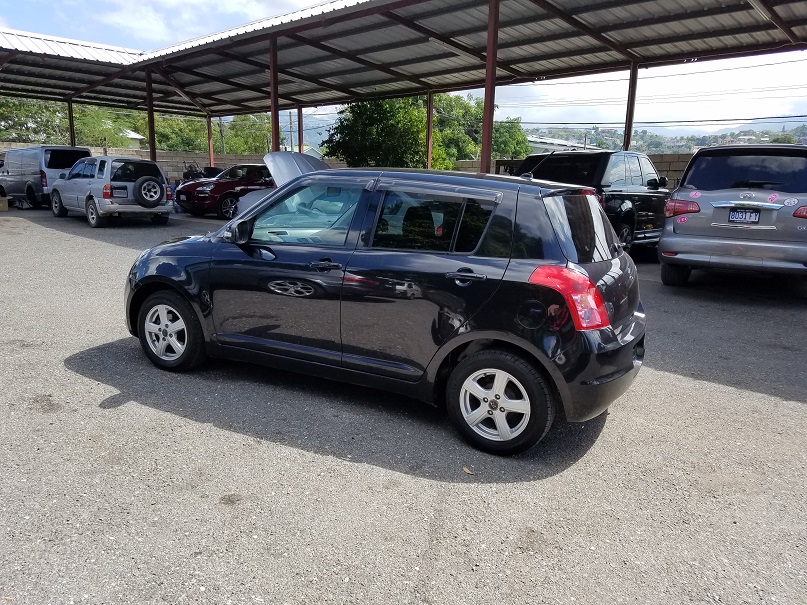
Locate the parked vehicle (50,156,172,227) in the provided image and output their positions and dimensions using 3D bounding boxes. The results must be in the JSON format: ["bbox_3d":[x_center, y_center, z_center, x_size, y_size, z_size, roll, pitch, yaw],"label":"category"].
[{"bbox_3d":[-7.493,-2.874,15.382,4.150,1.730,1.750,13,16,42],"label":"parked vehicle"}]

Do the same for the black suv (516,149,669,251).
[{"bbox_3d":[3.797,-1.947,11.696,1.960,1.830,4.850,10,15,36],"label":"black suv"}]

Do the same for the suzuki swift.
[{"bbox_3d":[-0.289,-0.213,4.275,3.710,1.500,1.690,8,13,28],"label":"suzuki swift"}]

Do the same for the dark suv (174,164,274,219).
[{"bbox_3d":[-4.808,-3.553,19.190,1.950,1.680,4.800,11,15,39],"label":"dark suv"}]

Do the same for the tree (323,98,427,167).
[{"bbox_3d":[-0.974,-5.365,21.871,4.100,4.300,3.900,2,12,0],"label":"tree"}]

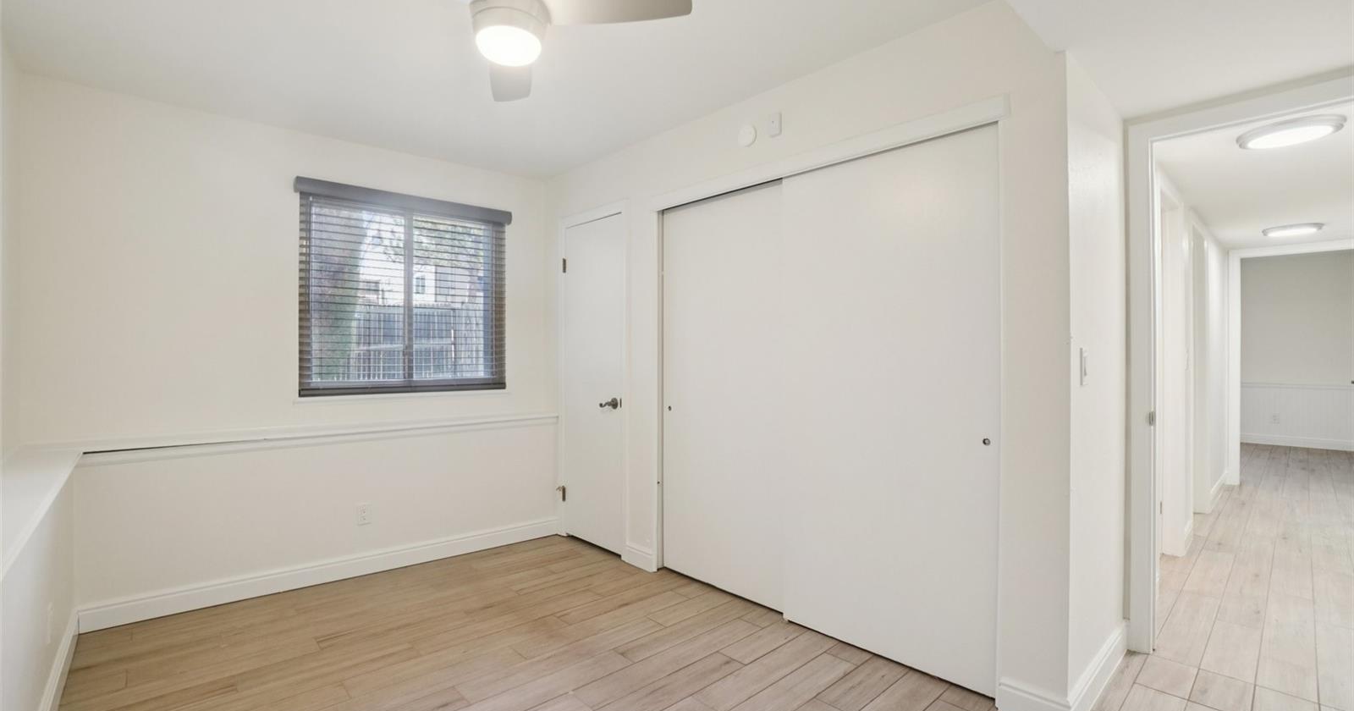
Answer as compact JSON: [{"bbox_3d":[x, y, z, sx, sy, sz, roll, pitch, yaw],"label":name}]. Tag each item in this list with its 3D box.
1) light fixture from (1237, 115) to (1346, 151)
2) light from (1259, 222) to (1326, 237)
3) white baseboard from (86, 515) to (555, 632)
[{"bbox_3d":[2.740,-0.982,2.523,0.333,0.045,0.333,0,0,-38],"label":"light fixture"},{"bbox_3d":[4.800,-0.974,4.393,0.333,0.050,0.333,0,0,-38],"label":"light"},{"bbox_3d":[-1.711,1.167,3.160,2.281,0.105,0.025,0,0,-38],"label":"white baseboard"}]

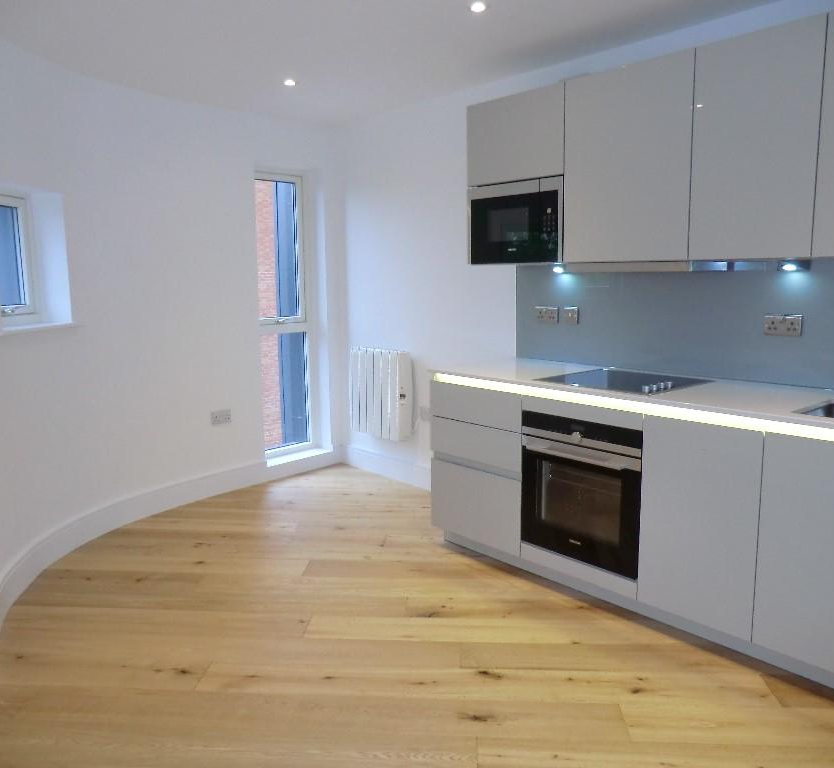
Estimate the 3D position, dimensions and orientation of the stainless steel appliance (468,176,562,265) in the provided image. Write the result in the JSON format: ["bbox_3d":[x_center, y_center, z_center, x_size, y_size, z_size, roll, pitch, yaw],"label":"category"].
[{"bbox_3d":[0.588,-0.798,3.549,0.331,0.390,0.594,-9,12,-41],"label":"stainless steel appliance"}]

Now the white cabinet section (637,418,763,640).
[{"bbox_3d":[1.239,0.474,2.793,0.584,0.765,0.450,-9,12,-41],"label":"white cabinet section"}]

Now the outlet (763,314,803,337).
[{"bbox_3d":[1.489,-0.234,2.885,0.012,0.086,0.146,-9,12,-41],"label":"outlet"}]

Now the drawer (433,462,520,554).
[{"bbox_3d":[0.475,0.555,3.637,0.530,0.370,0.597,-9,12,-41],"label":"drawer"}]

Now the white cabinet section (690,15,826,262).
[{"bbox_3d":[1.333,-0.871,2.668,0.346,0.784,0.451,-9,12,-41],"label":"white cabinet section"}]

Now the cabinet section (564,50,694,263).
[{"bbox_3d":[0.984,-0.926,3.056,0.346,0.784,0.600,-9,12,-41],"label":"cabinet section"}]

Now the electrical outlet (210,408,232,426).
[{"bbox_3d":[-1.269,0.221,4.605,0.012,0.086,0.146,7,12,41],"label":"electrical outlet"}]

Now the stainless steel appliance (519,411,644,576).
[{"bbox_3d":[0.871,0.419,3.166,0.560,0.603,0.597,-9,12,-41],"label":"stainless steel appliance"}]

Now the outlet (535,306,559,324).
[{"bbox_3d":[0.693,-0.362,3.766,0.012,0.086,0.146,-9,12,-41],"label":"outlet"}]

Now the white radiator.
[{"bbox_3d":[-0.236,0.059,4.808,0.100,0.582,0.585,-9,12,-41],"label":"white radiator"}]

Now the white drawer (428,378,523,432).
[{"bbox_3d":[0.465,0.071,3.560,0.530,0.176,0.597,-9,12,-41],"label":"white drawer"}]

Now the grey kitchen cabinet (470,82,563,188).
[{"bbox_3d":[0.585,-1.188,3.490,0.341,0.400,0.599,-9,12,-41],"label":"grey kitchen cabinet"}]

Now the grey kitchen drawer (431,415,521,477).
[{"bbox_3d":[0.482,0.256,3.601,0.560,0.195,0.596,-9,12,-41],"label":"grey kitchen drawer"}]

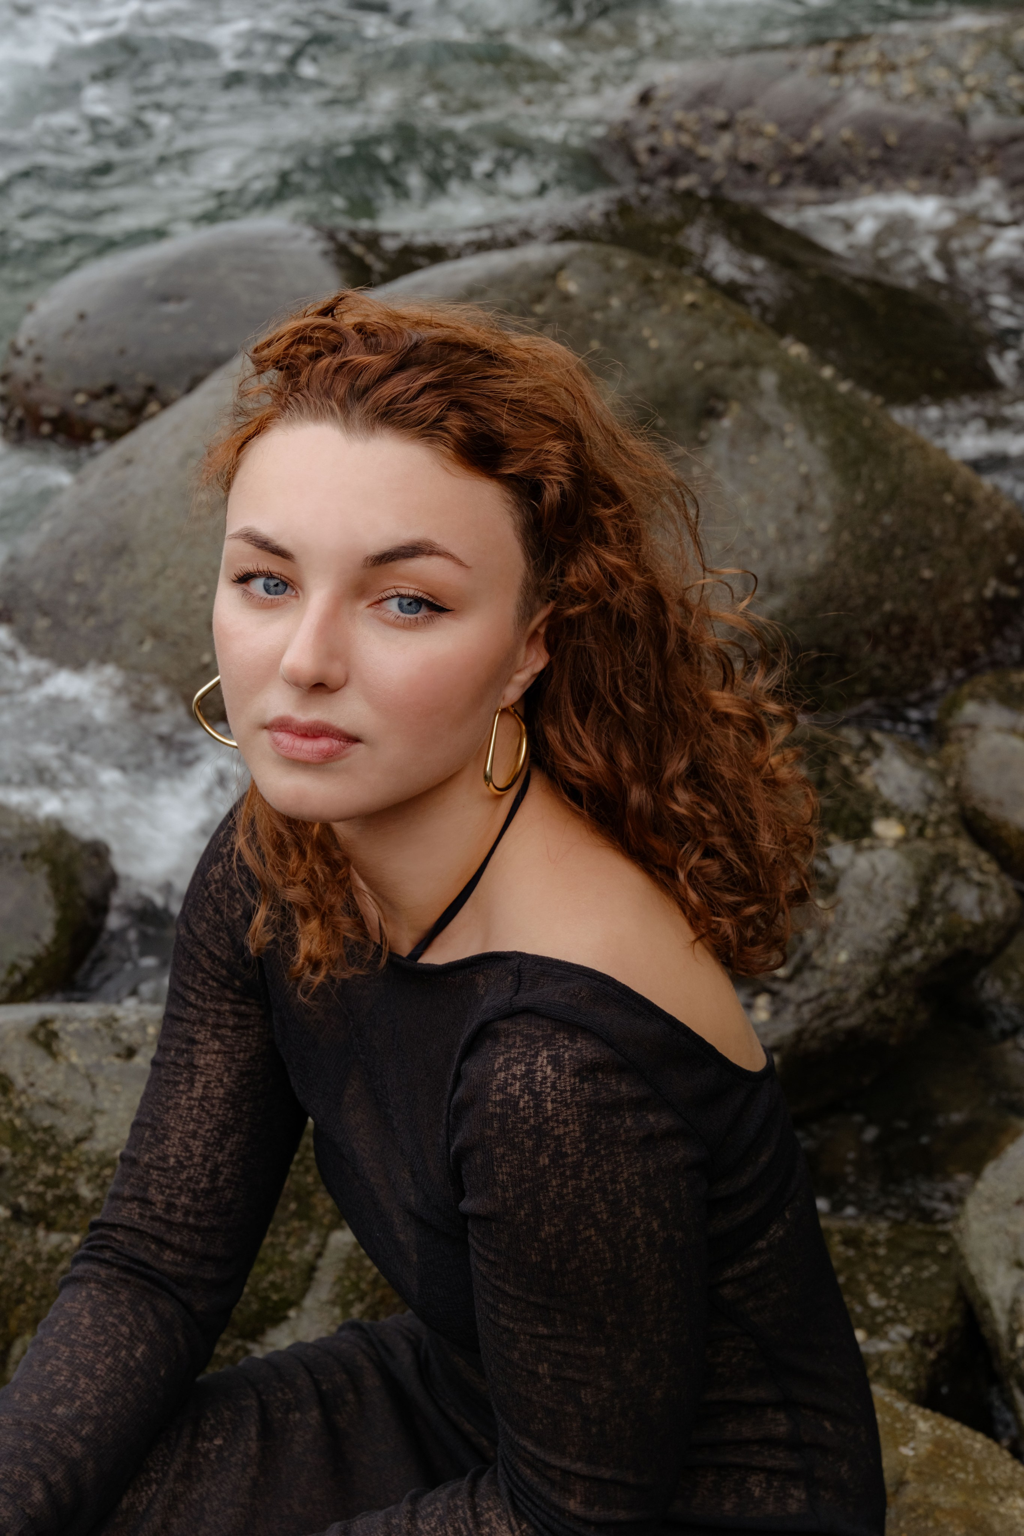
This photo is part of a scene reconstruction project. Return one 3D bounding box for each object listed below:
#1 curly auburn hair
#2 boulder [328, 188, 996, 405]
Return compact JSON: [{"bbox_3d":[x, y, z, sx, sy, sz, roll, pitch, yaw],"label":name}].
[{"bbox_3d":[0.002,-0.065,1.430,0.265,0.325,0.260,11,17,24],"label":"curly auburn hair"},{"bbox_3d":[0.245,-0.765,4.800,1.100,0.350,0.650,4,24,9],"label":"boulder"}]

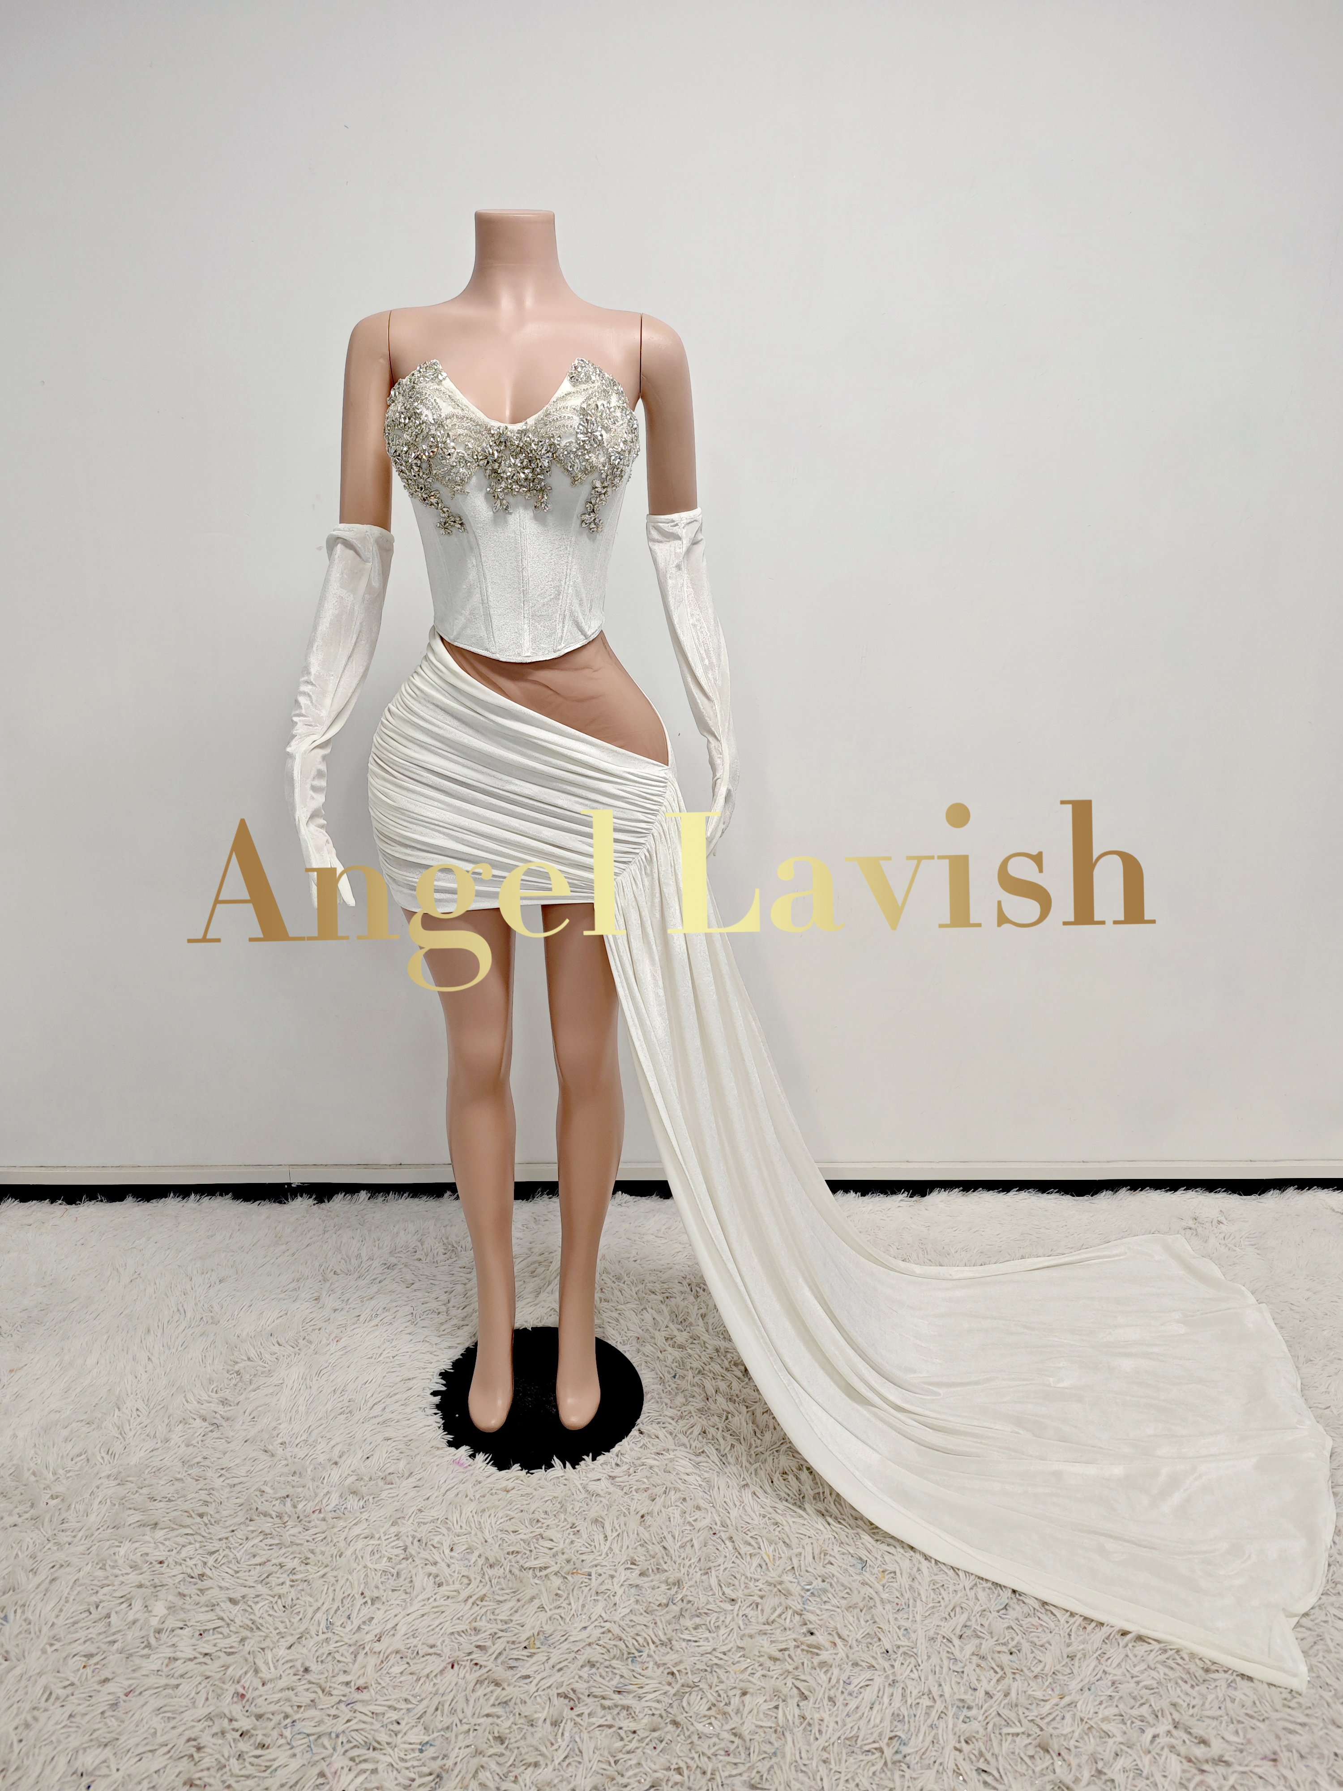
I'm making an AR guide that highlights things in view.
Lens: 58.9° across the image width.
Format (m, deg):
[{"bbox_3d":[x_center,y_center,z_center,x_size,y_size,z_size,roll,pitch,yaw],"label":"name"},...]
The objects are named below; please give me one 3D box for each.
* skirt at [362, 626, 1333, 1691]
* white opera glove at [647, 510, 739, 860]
[{"bbox_3d":[0.307,0.225,1.532,1.350,1.110,0.840,-1,18,-6],"label":"skirt"},{"bbox_3d":[0.025,-0.254,1.496,0.125,0.440,0.140,-1,18,-6],"label":"white opera glove"}]

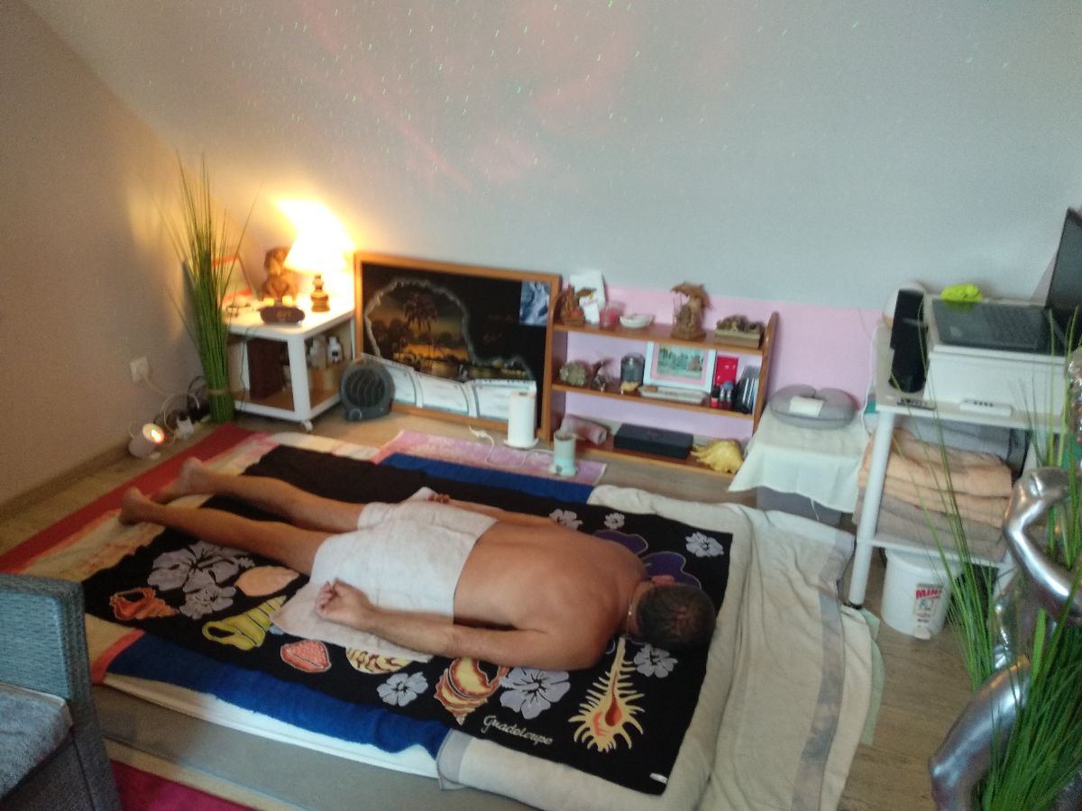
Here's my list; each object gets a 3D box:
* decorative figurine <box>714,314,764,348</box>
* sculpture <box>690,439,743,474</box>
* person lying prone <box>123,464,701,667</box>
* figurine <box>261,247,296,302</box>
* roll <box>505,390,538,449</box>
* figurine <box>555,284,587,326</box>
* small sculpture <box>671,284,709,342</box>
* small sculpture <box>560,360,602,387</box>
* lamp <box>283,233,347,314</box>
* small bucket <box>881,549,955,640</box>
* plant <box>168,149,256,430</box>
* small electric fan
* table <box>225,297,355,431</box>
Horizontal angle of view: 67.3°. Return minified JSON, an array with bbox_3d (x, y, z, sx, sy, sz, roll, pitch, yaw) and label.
[{"bbox_3d":[0.735,-0.277,3.006,0.160,0.095,0.095,8,22,19],"label":"decorative figurine"},{"bbox_3d":[0.680,0.180,3.190,0.200,0.090,0.140,8,22,19],"label":"sculpture"},{"bbox_3d":[-0.425,0.361,2.349,1.870,0.255,0.650,8,22,19],"label":"person lying prone"},{"bbox_3d":[-1.244,-0.613,3.812,0.165,0.245,0.130,-5,22,-17],"label":"figurine"},{"bbox_3d":[-0.081,0.051,3.405,0.140,0.228,0.140,1,21,-1],"label":"roll"},{"bbox_3d":[0.129,-0.412,3.278,0.120,0.160,0.090,7,22,13],"label":"figurine"},{"bbox_3d":[0.573,-0.377,3.158,0.150,0.205,0.125,8,22,16],"label":"small sculpture"},{"bbox_3d":[0.155,-0.135,3.332,0.150,0.083,0.100,8,22,19],"label":"small sculpture"},{"bbox_3d":[-1.006,-0.593,3.652,0.265,0.340,0.265,1,21,0],"label":"lamp"},{"bbox_3d":[1.074,0.516,2.322,0.200,0.210,0.200,5,22,8],"label":"small bucket"},{"bbox_3d":[-1.390,-0.453,3.449,0.340,1.100,0.340,8,22,19],"label":"plant"},{"bbox_3d":[-0.785,-0.082,3.651,0.235,0.258,0.145,-9,24,-26],"label":"small electric fan"},{"bbox_3d":[-1.121,-0.190,3.689,0.415,0.443,0.400,8,22,19],"label":"table"}]

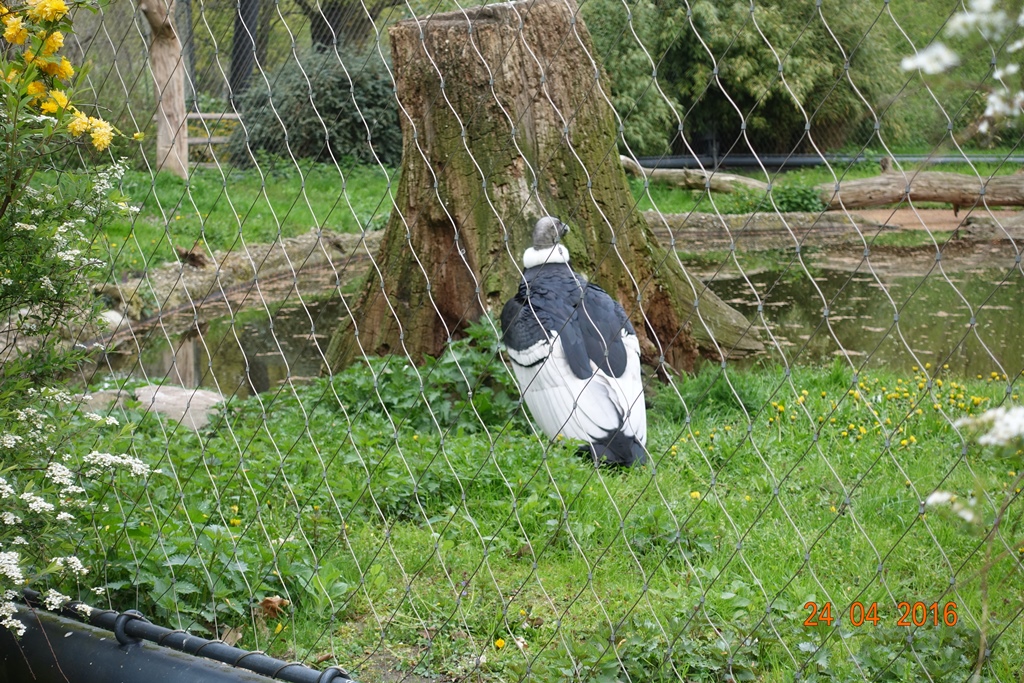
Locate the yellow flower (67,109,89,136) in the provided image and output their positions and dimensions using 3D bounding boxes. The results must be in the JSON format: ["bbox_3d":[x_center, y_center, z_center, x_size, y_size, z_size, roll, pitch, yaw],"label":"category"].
[{"bbox_3d":[-0.655,-0.330,3.000,0.032,0.041,0.027,-2,6,-17],"label":"yellow flower"}]

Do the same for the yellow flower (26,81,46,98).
[{"bbox_3d":[-0.721,-0.382,3.020,0.031,0.030,0.027,-3,6,-18],"label":"yellow flower"}]

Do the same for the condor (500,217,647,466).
[{"bbox_3d":[0.236,0.000,7.900,0.470,0.950,0.600,-4,7,-30],"label":"condor"}]

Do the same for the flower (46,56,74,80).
[{"bbox_3d":[-0.680,-0.411,3.000,0.041,0.035,0.030,-3,6,-18],"label":"flower"}]

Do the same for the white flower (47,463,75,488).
[{"bbox_3d":[-0.680,0.202,3.000,0.041,0.038,0.032,-3,6,-18],"label":"white flower"}]

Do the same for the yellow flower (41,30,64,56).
[{"bbox_3d":[-0.692,-0.449,3.000,0.035,0.038,0.030,-3,6,-18],"label":"yellow flower"}]

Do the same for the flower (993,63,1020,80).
[{"bbox_3d":[0.360,-0.197,1.450,0.020,0.013,0.017,2,7,24],"label":"flower"}]

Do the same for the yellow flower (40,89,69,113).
[{"bbox_3d":[-0.689,-0.363,3.000,0.041,0.035,0.030,-3,6,-18],"label":"yellow flower"}]

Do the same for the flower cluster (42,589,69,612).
[{"bbox_3d":[-0.676,0.384,2.950,0.037,0.035,0.029,-3,6,-19],"label":"flower cluster"}]

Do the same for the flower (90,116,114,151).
[{"bbox_3d":[-0.614,-0.311,2.980,0.038,0.049,0.032,-2,6,-17],"label":"flower"}]

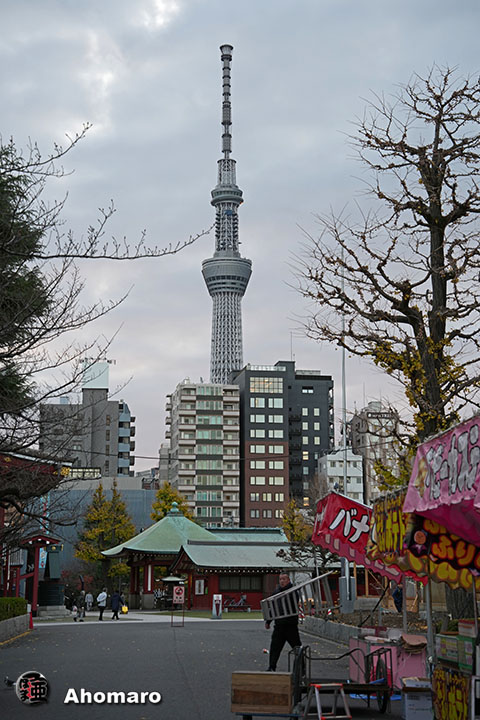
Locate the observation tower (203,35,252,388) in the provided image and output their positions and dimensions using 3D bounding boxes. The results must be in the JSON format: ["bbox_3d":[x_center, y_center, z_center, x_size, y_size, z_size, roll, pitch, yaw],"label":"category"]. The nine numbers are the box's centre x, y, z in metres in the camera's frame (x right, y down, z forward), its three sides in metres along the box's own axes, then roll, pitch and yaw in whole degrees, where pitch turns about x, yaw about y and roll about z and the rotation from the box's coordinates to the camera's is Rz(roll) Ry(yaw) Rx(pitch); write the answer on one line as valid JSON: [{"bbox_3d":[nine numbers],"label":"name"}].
[{"bbox_3d":[-14.449,-58.117,1422.241,64.000,634.000,64.000,0,-10,0],"label":"observation tower"}]

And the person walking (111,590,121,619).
[{"bbox_3d":[-6.417,12.688,65.078,0.480,1.520,0.420,-9,-14,39],"label":"person walking"}]

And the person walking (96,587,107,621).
[{"bbox_3d":[-7.026,12.458,64.273,0.450,1.660,0.500,10,-15,-44],"label":"person walking"}]

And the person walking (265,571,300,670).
[{"bbox_3d":[0.793,4.756,22.873,0.560,1.760,0.560,7,-13,-34],"label":"person walking"}]

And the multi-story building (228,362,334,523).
[{"bbox_3d":[10.088,25.331,267.395,21.500,50.200,22.000,2,-11,-9],"label":"multi-story building"}]

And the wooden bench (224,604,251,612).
[{"bbox_3d":[-0.129,16.886,85.352,1.800,0.440,0.450,0,-10,0],"label":"wooden bench"}]

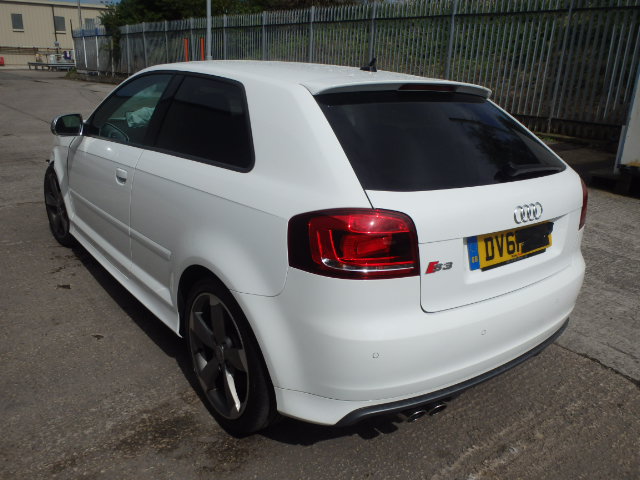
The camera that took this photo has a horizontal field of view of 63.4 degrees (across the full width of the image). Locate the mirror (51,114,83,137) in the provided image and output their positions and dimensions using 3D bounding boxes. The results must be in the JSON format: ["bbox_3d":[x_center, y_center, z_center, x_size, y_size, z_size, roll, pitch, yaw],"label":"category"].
[{"bbox_3d":[-1.464,-0.666,3.003,0.175,0.125,0.120,-10,22,-37],"label":"mirror"}]

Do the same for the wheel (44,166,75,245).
[{"bbox_3d":[-1.893,-0.260,3.919,0.225,0.637,0.637,-11,22,-38],"label":"wheel"}]

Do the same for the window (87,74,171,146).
[{"bbox_3d":[-1.028,-0.691,2.751,0.050,0.430,1.040,23,0,-42],"label":"window"}]

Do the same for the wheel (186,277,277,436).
[{"bbox_3d":[-0.301,0.414,2.006,0.225,0.637,0.637,-10,22,-37],"label":"wheel"}]

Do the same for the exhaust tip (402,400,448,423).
[{"bbox_3d":[0.342,0.569,1.820,0.180,0.080,0.130,-10,22,-37],"label":"exhaust tip"}]

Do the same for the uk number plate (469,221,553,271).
[{"bbox_3d":[0.692,0.010,1.852,0.520,0.111,0.012,-10,5,-37],"label":"uk number plate"}]

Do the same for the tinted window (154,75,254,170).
[{"bbox_3d":[-0.418,-0.468,2.015,0.050,0.360,0.880,23,0,-42],"label":"tinted window"}]

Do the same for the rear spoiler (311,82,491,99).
[{"bbox_3d":[0.362,-0.623,2.131,1.060,0.080,0.180,-10,22,-37],"label":"rear spoiler"}]

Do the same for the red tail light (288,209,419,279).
[{"bbox_3d":[0.107,0.003,1.459,0.330,0.200,0.240,-10,22,-37],"label":"red tail light"}]

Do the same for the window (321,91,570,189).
[{"bbox_3d":[0.521,-0.390,1.980,1.230,0.060,0.530,-10,56,-37],"label":"window"}]

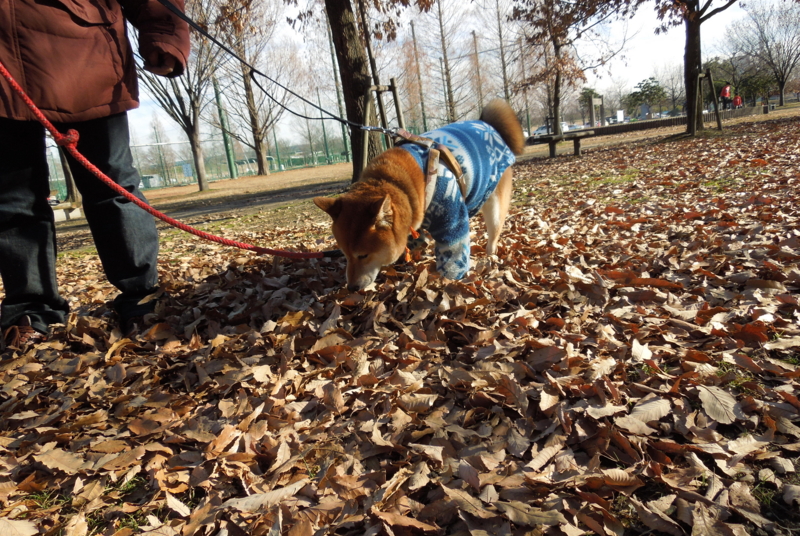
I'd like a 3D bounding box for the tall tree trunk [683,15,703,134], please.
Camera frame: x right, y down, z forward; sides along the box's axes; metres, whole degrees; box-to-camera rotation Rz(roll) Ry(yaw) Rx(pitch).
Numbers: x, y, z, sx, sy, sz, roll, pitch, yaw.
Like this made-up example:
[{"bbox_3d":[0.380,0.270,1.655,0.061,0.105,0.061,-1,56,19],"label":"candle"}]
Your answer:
[{"bbox_3d":[5.214,-3.449,10.300,0.330,2.139,0.330,-8,12,0],"label":"tall tree trunk"}]

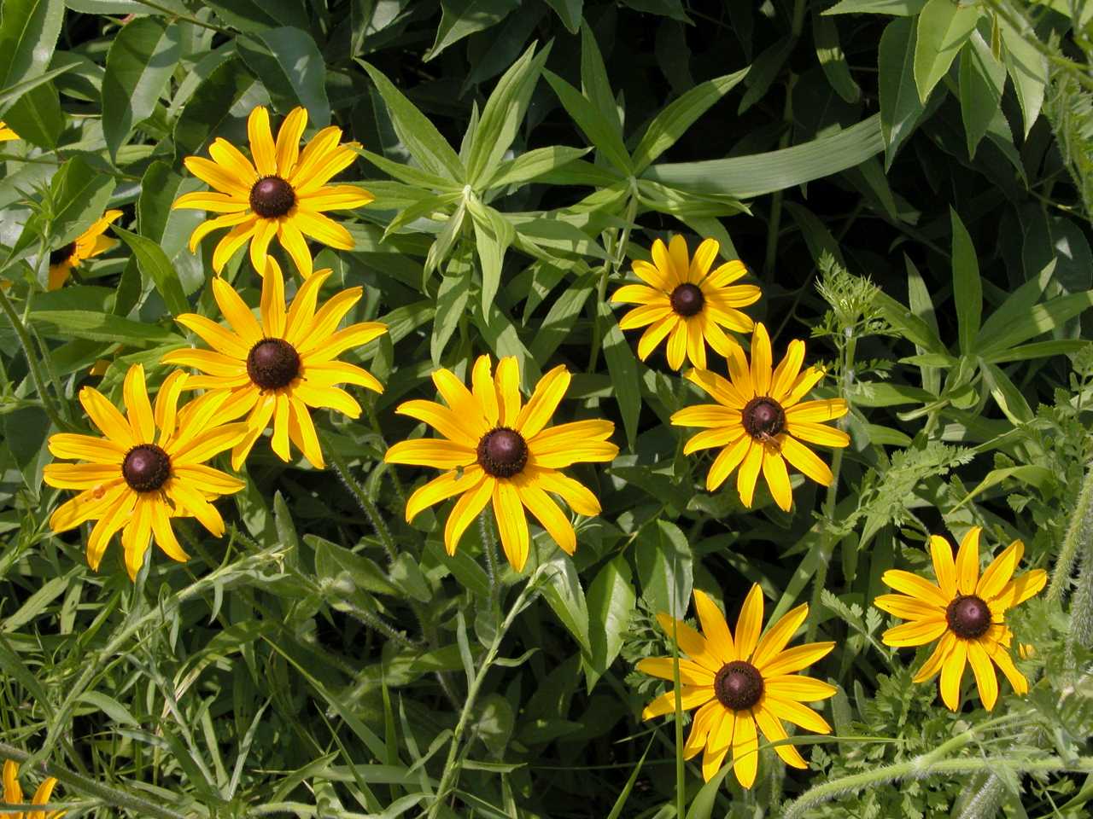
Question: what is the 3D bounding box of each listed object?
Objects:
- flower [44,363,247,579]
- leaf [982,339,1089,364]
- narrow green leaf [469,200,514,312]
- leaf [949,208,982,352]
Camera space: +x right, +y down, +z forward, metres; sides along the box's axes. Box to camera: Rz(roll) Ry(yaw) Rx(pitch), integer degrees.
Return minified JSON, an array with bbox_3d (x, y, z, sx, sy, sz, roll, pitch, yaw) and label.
[{"bbox_3d":[-0.142,0.022,0.560,0.072,0.076,0.026,0,-7,-13],"label":"flower"},{"bbox_3d":[0.205,-0.025,0.660,0.056,0.009,0.011,-9,47,-21],"label":"leaf"},{"bbox_3d":[-0.023,-0.060,0.615,0.015,0.044,0.014,-6,0,-2],"label":"narrow green leaf"},{"bbox_3d":[0.201,-0.063,0.760,0.014,0.010,0.078,-2,75,-1],"label":"leaf"}]

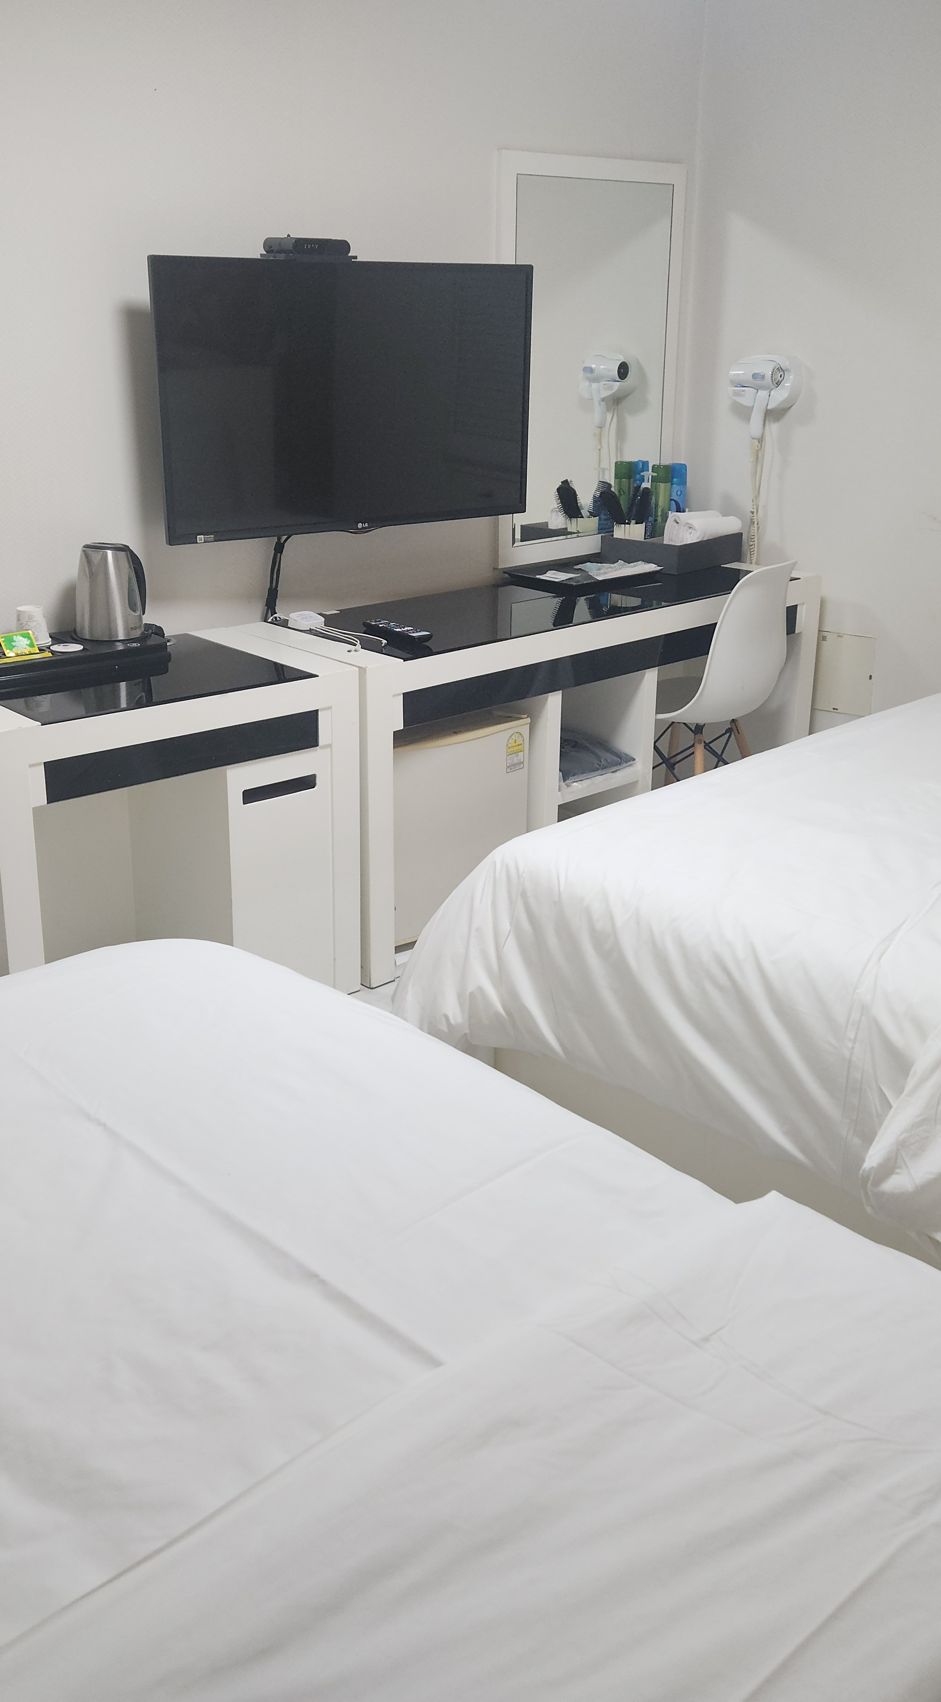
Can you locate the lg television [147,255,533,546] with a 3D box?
[{"bbox_3d":[-0.263,-1.008,3.352,0.960,0.566,0.060,-13,24,-34],"label":"lg television"}]

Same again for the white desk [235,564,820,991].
[{"bbox_3d":[0.206,-0.287,3.921,1.638,0.730,0.492,-18,27,-41],"label":"white desk"}]

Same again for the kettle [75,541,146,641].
[{"bbox_3d":[-0.737,-0.535,3.099,0.138,0.181,0.175,15,24,34],"label":"kettle"}]

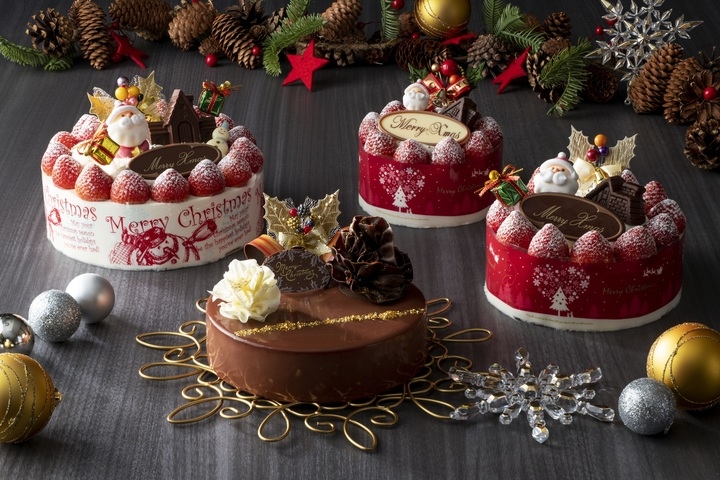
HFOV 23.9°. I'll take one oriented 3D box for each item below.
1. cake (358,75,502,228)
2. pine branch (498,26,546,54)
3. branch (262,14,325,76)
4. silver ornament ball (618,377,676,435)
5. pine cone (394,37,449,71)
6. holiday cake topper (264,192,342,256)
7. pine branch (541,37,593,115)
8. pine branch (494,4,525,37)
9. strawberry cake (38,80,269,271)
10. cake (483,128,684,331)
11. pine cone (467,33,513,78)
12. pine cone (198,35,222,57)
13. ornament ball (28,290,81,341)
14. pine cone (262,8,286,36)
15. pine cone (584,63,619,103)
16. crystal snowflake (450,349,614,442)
[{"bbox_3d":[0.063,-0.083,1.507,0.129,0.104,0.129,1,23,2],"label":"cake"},{"bbox_3d":[0.166,-0.206,1.745,0.045,0.016,0.031,-1,26,0],"label":"pine branch"},{"bbox_3d":[-0.069,-0.200,1.750,0.061,0.039,0.066,-1,26,0],"label":"branch"},{"bbox_3d":[0.189,0.109,1.117,0.038,0.038,0.038,0,26,0],"label":"silver ornament ball"},{"bbox_3d":[0.068,-0.208,1.891,0.060,0.038,0.040,0,23,0],"label":"pine cone"},{"bbox_3d":[-0.043,-0.012,1.234,0.056,0.047,0.022,0,23,0],"label":"holiday cake topper"},{"bbox_3d":[0.200,-0.158,1.649,0.050,0.043,0.064,-1,26,0],"label":"pine branch"},{"bbox_3d":[0.169,-0.248,1.919,0.036,0.038,0.036,0,23,0],"label":"pine branch"},{"bbox_3d":[-0.173,-0.071,1.395,0.183,0.123,0.183,-7,27,-13],"label":"strawberry cake"},{"bbox_3d":[0.175,-0.017,1.324,0.155,0.122,0.155,1,23,4],"label":"cake"},{"bbox_3d":[0.142,-0.203,1.868,0.051,0.046,0.050,0,23,0],"label":"pine cone"},{"bbox_3d":[-0.156,-0.203,1.770,0.026,0.022,0.026,-1,26,0],"label":"pine cone"},{"bbox_3d":[-0.225,0.056,1.257,0.039,0.039,0.039,0,23,0],"label":"ornament ball"},{"bbox_3d":[-0.095,-0.254,1.977,0.040,0.037,0.038,0,23,0],"label":"pine cone"},{"bbox_3d":[0.255,-0.169,1.800,0.037,0.036,0.044,0,23,0],"label":"pine cone"},{"bbox_3d":[0.115,0.104,1.154,0.108,0.016,0.120,-1,26,0],"label":"crystal snowflake"}]

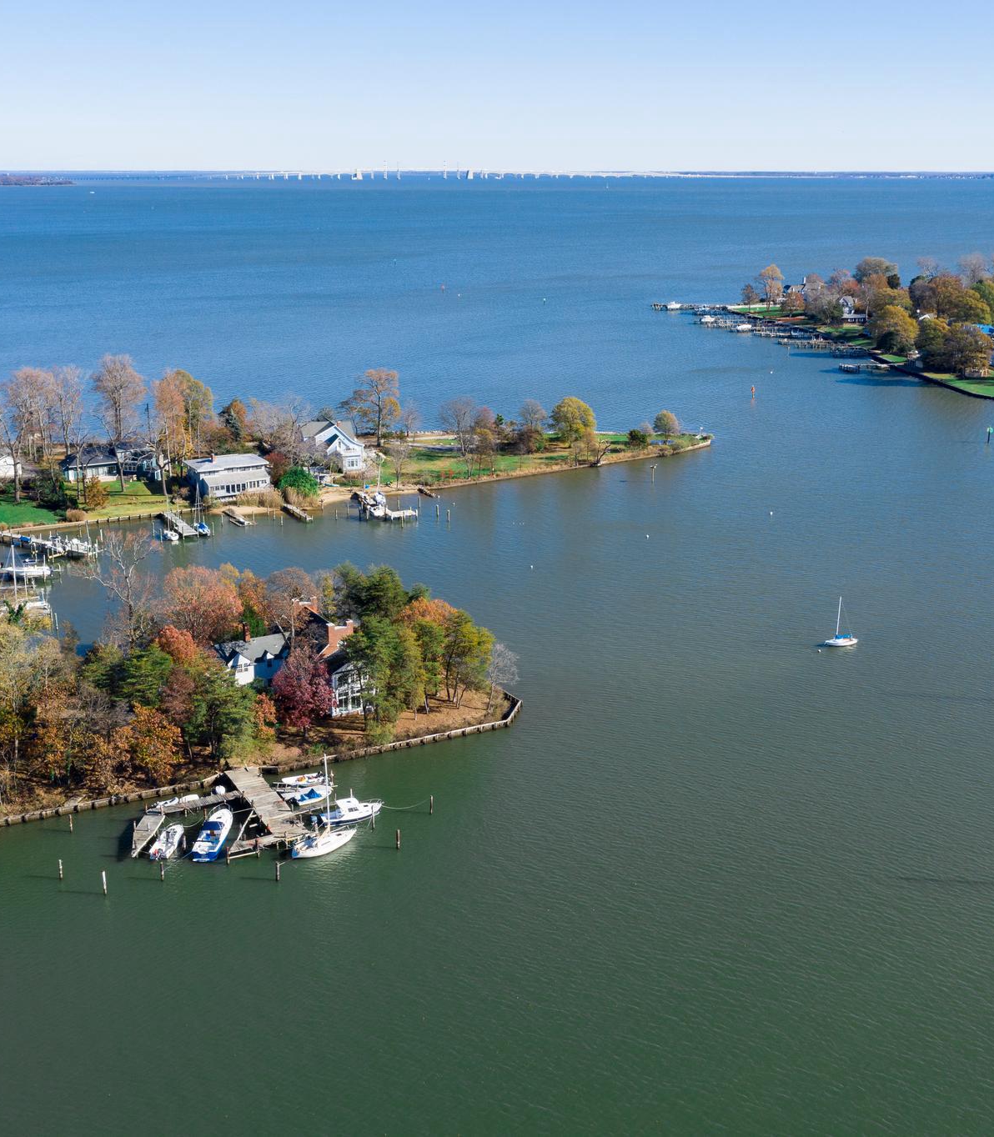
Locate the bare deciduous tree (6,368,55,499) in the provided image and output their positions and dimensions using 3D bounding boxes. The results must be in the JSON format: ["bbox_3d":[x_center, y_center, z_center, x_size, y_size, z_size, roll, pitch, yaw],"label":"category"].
[{"bbox_3d":[-92.807,-26.548,264.668,10.076,26.973,10.076,0,17,0],"label":"bare deciduous tree"}]

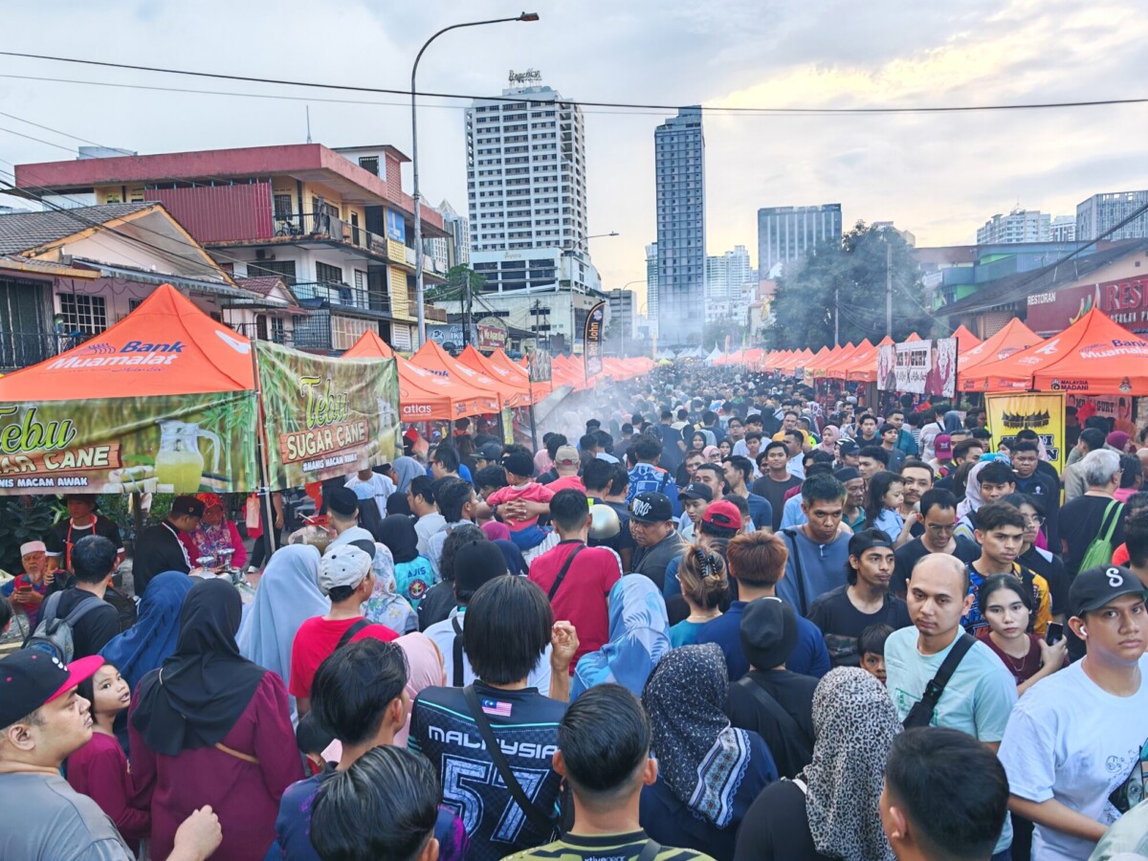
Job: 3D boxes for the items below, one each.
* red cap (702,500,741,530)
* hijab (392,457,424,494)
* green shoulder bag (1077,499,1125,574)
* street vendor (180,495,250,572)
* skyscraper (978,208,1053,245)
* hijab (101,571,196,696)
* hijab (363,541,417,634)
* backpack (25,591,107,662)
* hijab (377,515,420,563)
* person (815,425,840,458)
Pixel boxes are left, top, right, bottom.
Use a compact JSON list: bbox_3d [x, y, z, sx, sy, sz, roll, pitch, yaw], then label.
[{"bbox_3d":[0.635,0.364,3.420,0.170,0.130,0.250,-1,5,10],"label":"red cap"},{"bbox_3d":[-1.300,0.384,6.200,0.300,0.400,0.300,0,5,14],"label":"hijab"},{"bbox_3d":[2.683,0.658,4.100,0.290,0.470,0.140,1,6,30],"label":"green shoulder bag"},{"bbox_3d":[-2.530,1.137,5.650,0.500,1.560,0.360,-3,5,-14],"label":"street vendor"},{"bbox_3d":[239.717,-76.011,436.166,23.000,82.300,38.000,-1,4,4],"label":"skyscraper"},{"bbox_3d":[-1.532,0.748,2.900,0.350,0.480,0.330,1,5,27],"label":"hijab"},{"bbox_3d":[-0.889,0.712,3.600,0.360,0.430,0.330,-2,5,-5],"label":"hijab"},{"bbox_3d":[-1.773,0.788,2.750,0.300,0.460,0.230,0,4,18],"label":"backpack"},{"bbox_3d":[-0.931,0.578,4.200,0.240,0.290,0.270,-2,5,-5],"label":"hijab"},{"bbox_3d":[2.556,0.709,7.970,0.440,1.530,0.300,2,6,34],"label":"person"}]

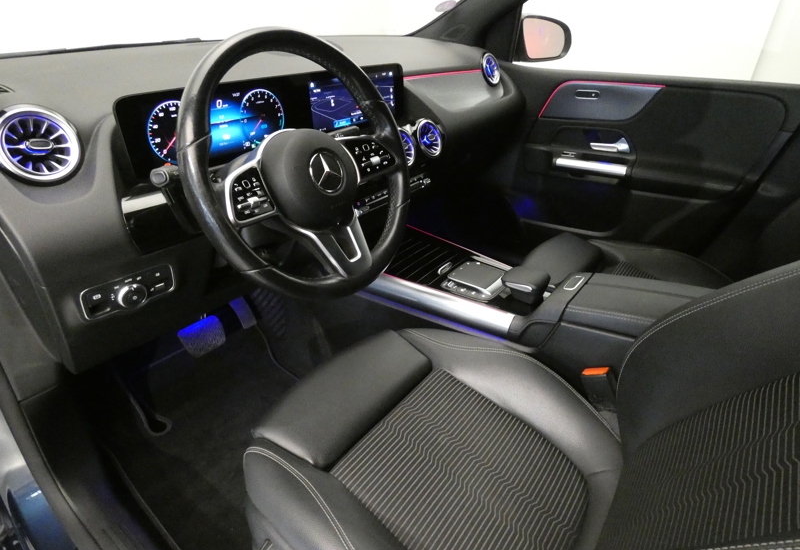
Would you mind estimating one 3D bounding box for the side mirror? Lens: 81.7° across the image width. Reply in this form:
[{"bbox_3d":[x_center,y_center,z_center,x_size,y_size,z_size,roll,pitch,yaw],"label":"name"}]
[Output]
[{"bbox_3d":[0.485,-0.801,1.568,0.205,0.150,0.100,-18,34,-30],"label":"side mirror"}]

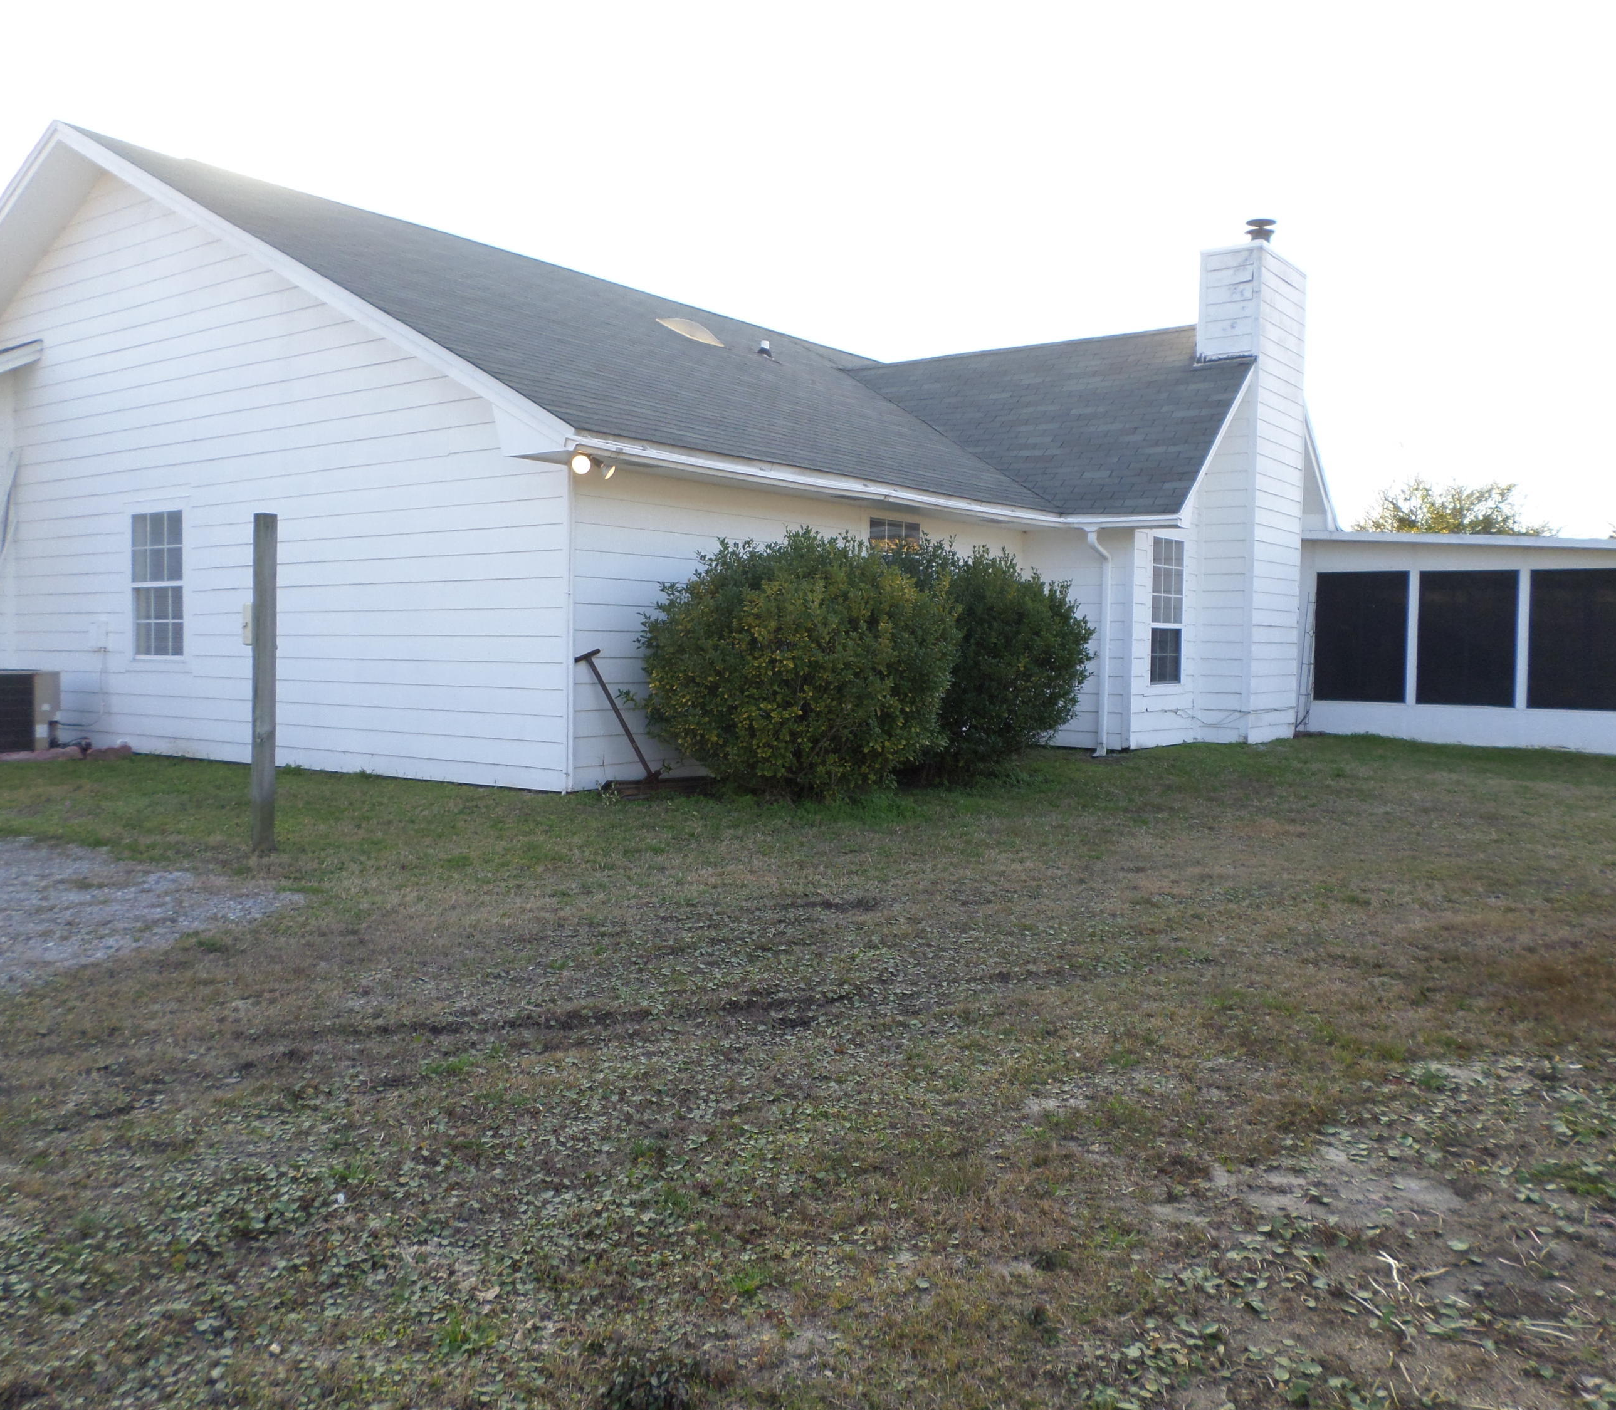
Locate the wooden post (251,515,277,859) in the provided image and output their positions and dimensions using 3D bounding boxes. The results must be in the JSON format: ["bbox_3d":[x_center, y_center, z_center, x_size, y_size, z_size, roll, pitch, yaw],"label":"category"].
[{"bbox_3d":[-2.948,-0.110,7.359,0.093,1.848,0.093,3,3,36],"label":"wooden post"}]

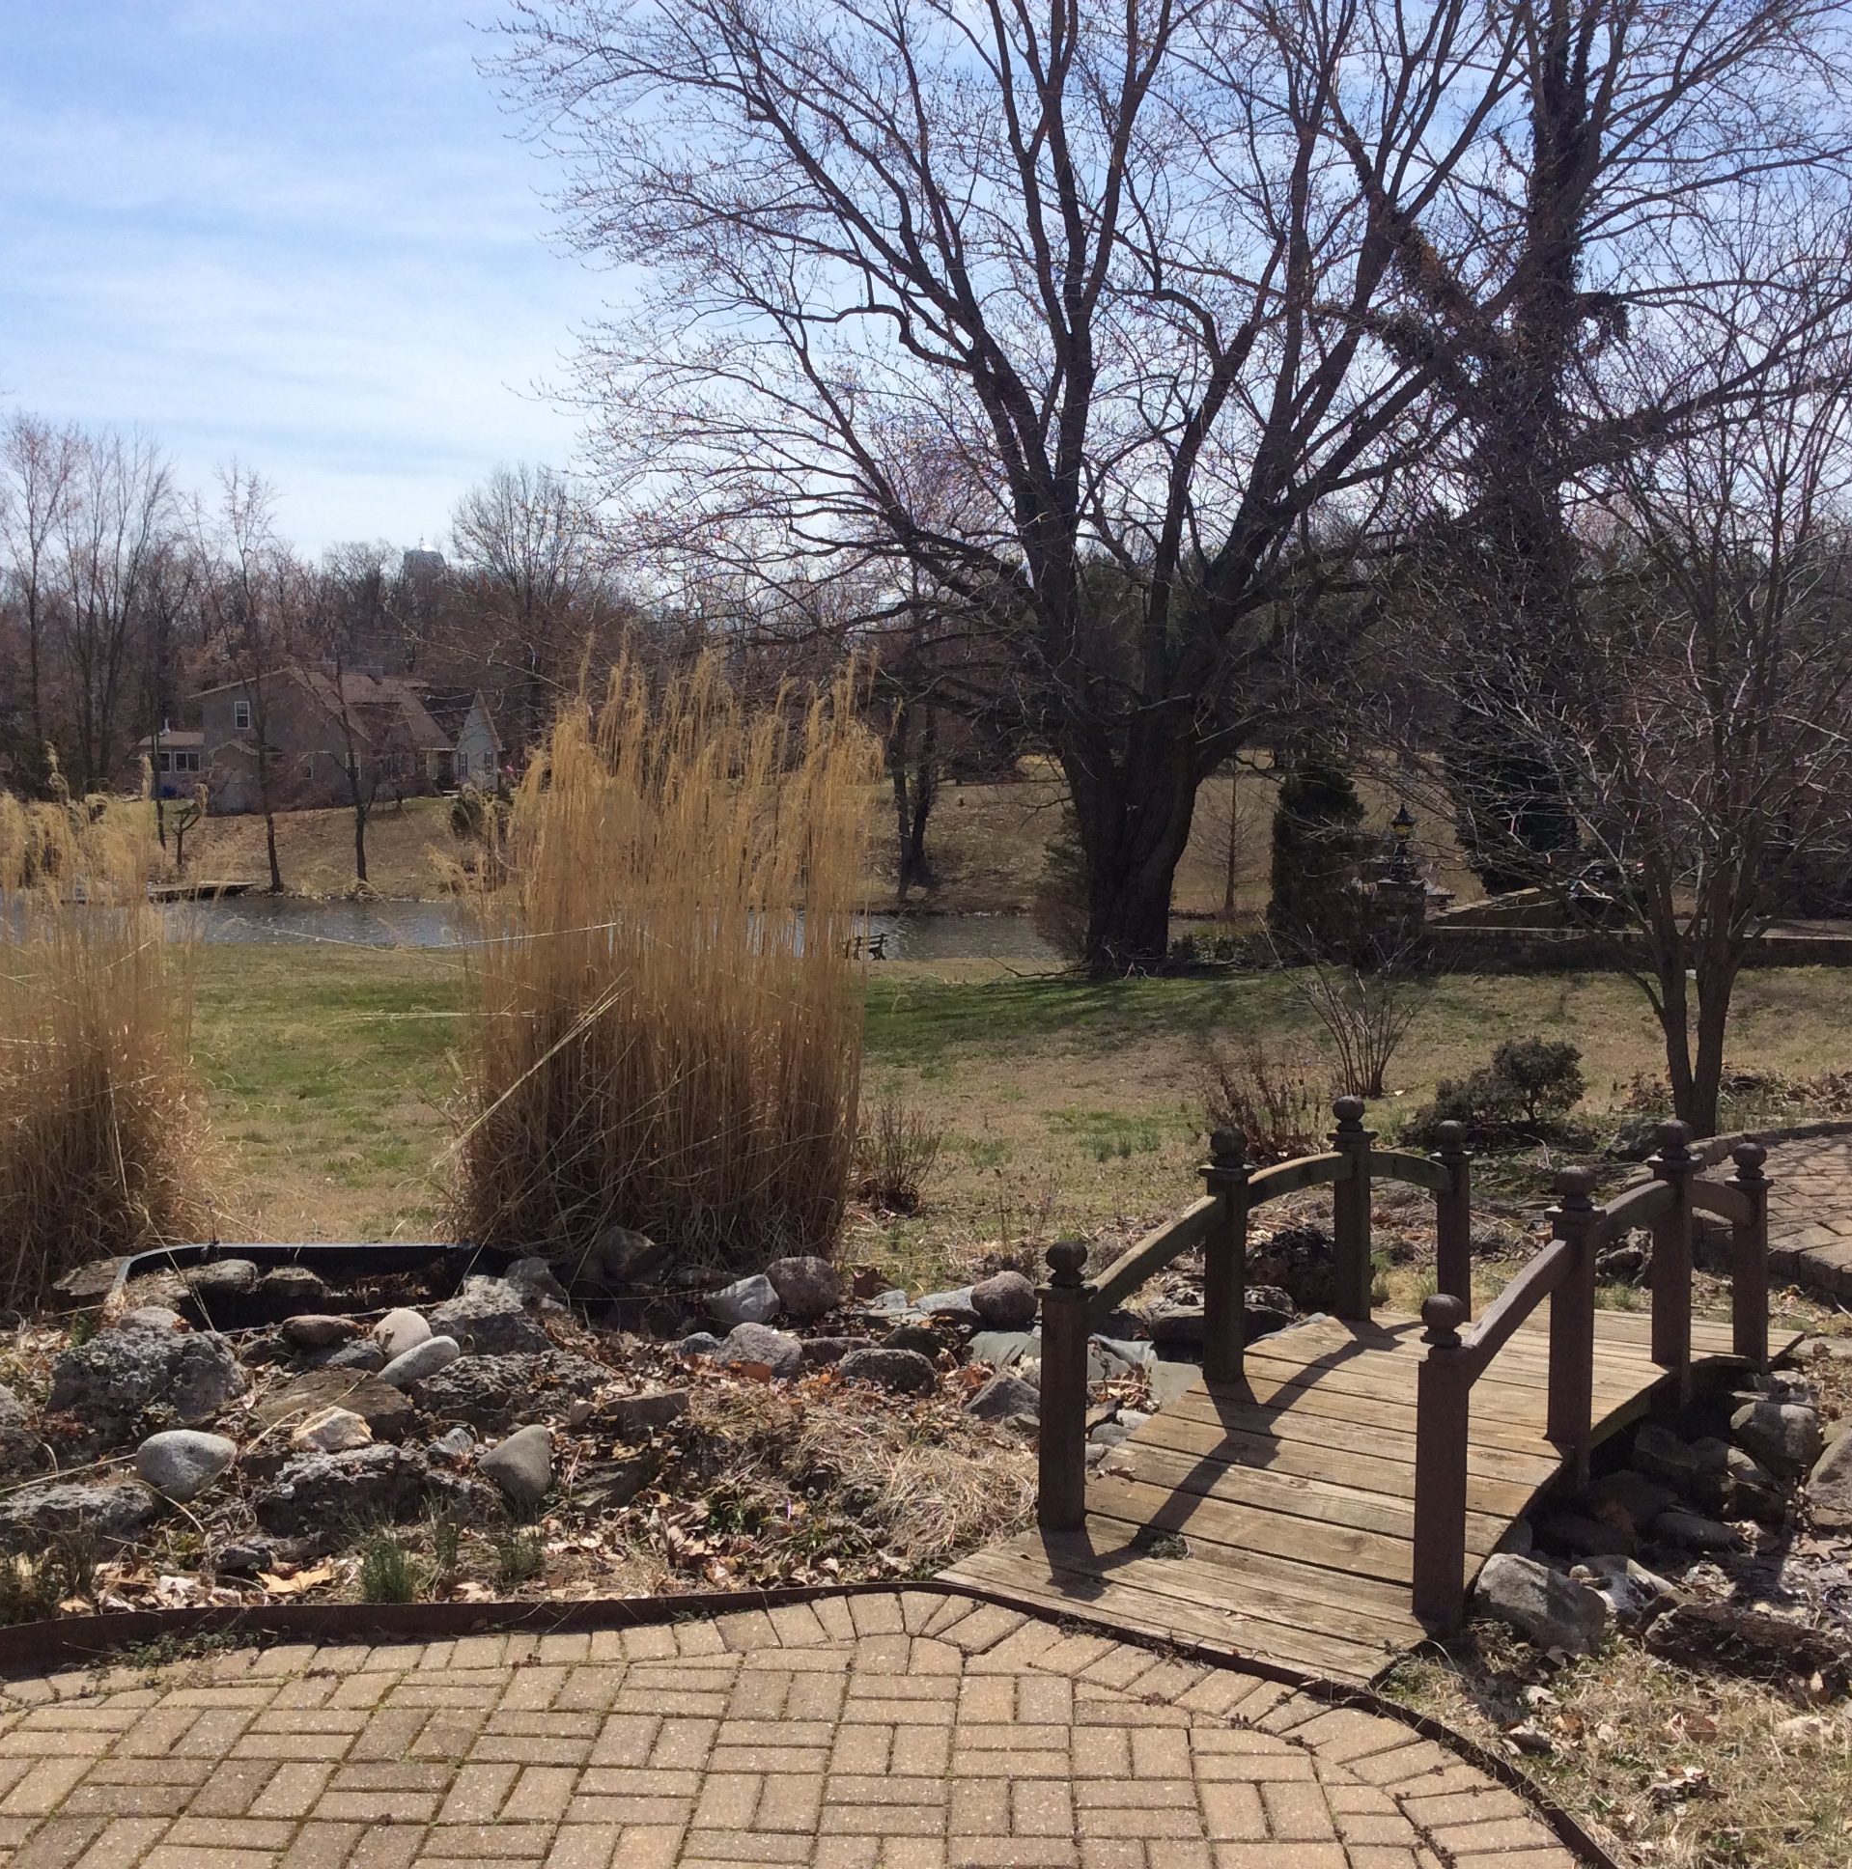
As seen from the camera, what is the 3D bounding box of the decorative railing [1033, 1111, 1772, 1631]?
[{"bbox_3d":[1.266,0.861,5.603,0.955,0.794,2.316,3,5,34],"label":"decorative railing"}]

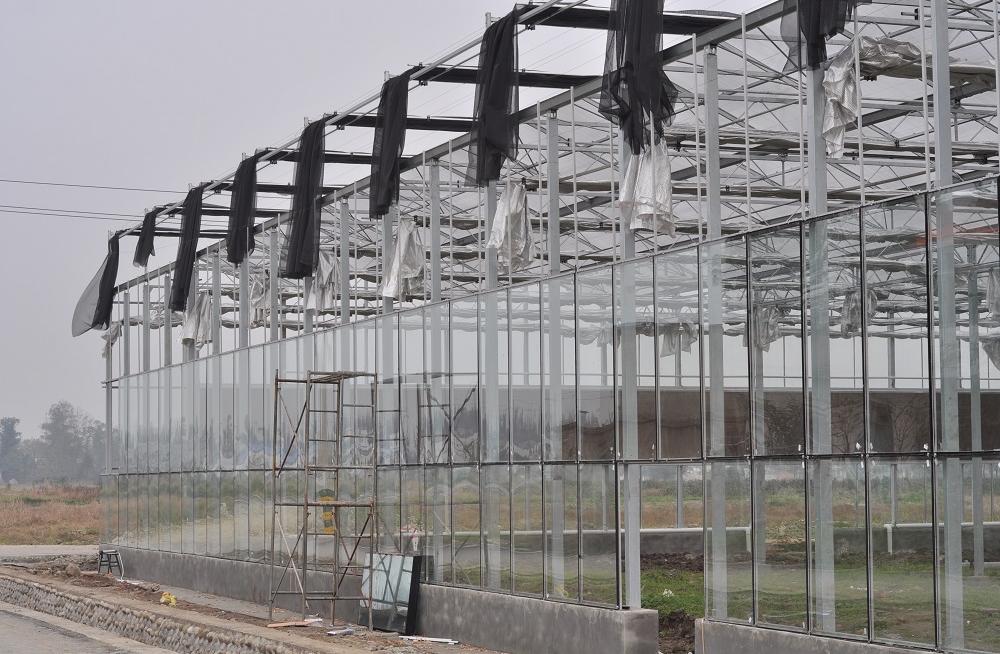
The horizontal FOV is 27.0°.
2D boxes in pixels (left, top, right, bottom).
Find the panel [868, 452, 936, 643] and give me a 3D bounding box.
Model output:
[{"bbox_3d":[3.268,1.808,16.933,0.029,1.524,0.956,1,-4,-22],"label":"panel"}]

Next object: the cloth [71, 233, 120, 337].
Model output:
[{"bbox_3d":[-9.245,-0.936,47.479,0.950,2.300,1.100,1,-4,-22],"label":"cloth"}]

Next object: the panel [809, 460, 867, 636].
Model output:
[{"bbox_3d":[2.868,1.860,17.671,0.020,1.507,0.975,1,-4,-22],"label":"panel"}]

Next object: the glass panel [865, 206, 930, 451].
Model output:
[{"bbox_3d":[3.300,-0.004,17.339,0.040,2.091,0.970,1,-4,-22],"label":"glass panel"}]

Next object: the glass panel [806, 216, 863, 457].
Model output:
[{"bbox_3d":[2.925,0.066,18.263,0.040,2.091,0.970,1,-4,-22],"label":"glass panel"}]

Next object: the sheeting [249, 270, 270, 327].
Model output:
[{"bbox_3d":[-4.108,-0.453,35.507,0.340,0.902,0.838,1,-4,-22],"label":"sheeting"}]

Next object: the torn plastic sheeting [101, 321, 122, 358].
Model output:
[{"bbox_3d":[-8.784,0.305,47.040,0.412,0.813,0.490,1,-4,-22],"label":"torn plastic sheeting"}]

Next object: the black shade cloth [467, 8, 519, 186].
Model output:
[{"bbox_3d":[-0.095,-2.734,25.214,0.360,2.068,1.006,1,-4,-22],"label":"black shade cloth"}]

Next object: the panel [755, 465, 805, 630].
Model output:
[{"bbox_3d":[2.569,1.984,19.055,0.040,1.533,0.970,1,-4,-22],"label":"panel"}]

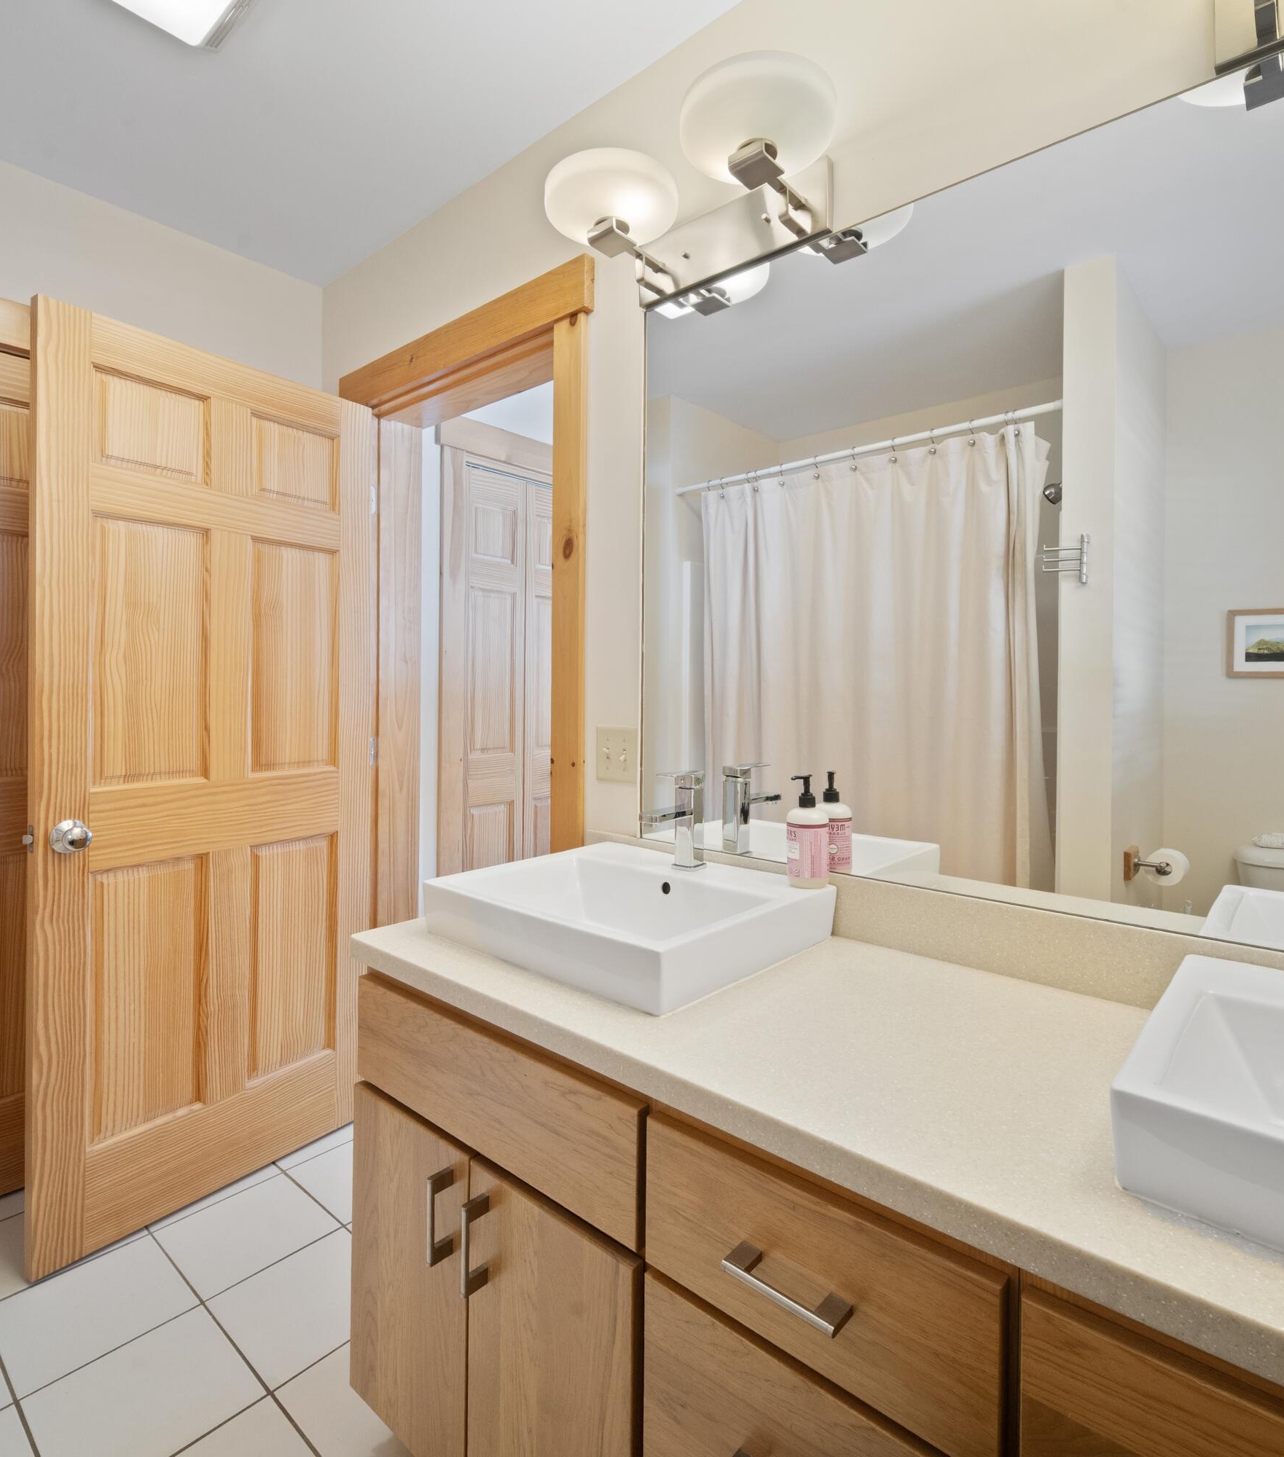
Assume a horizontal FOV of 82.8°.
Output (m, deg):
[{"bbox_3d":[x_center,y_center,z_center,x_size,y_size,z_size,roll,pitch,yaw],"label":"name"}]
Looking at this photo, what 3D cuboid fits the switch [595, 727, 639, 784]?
[{"bbox_3d":[-0.054,0.055,1.536,0.115,0.116,0.013,2,1,41],"label":"switch"}]

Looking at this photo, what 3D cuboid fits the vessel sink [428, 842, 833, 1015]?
[{"bbox_3d":[-0.018,0.295,1.188,0.496,0.081,0.442,2,1,41],"label":"vessel sink"}]

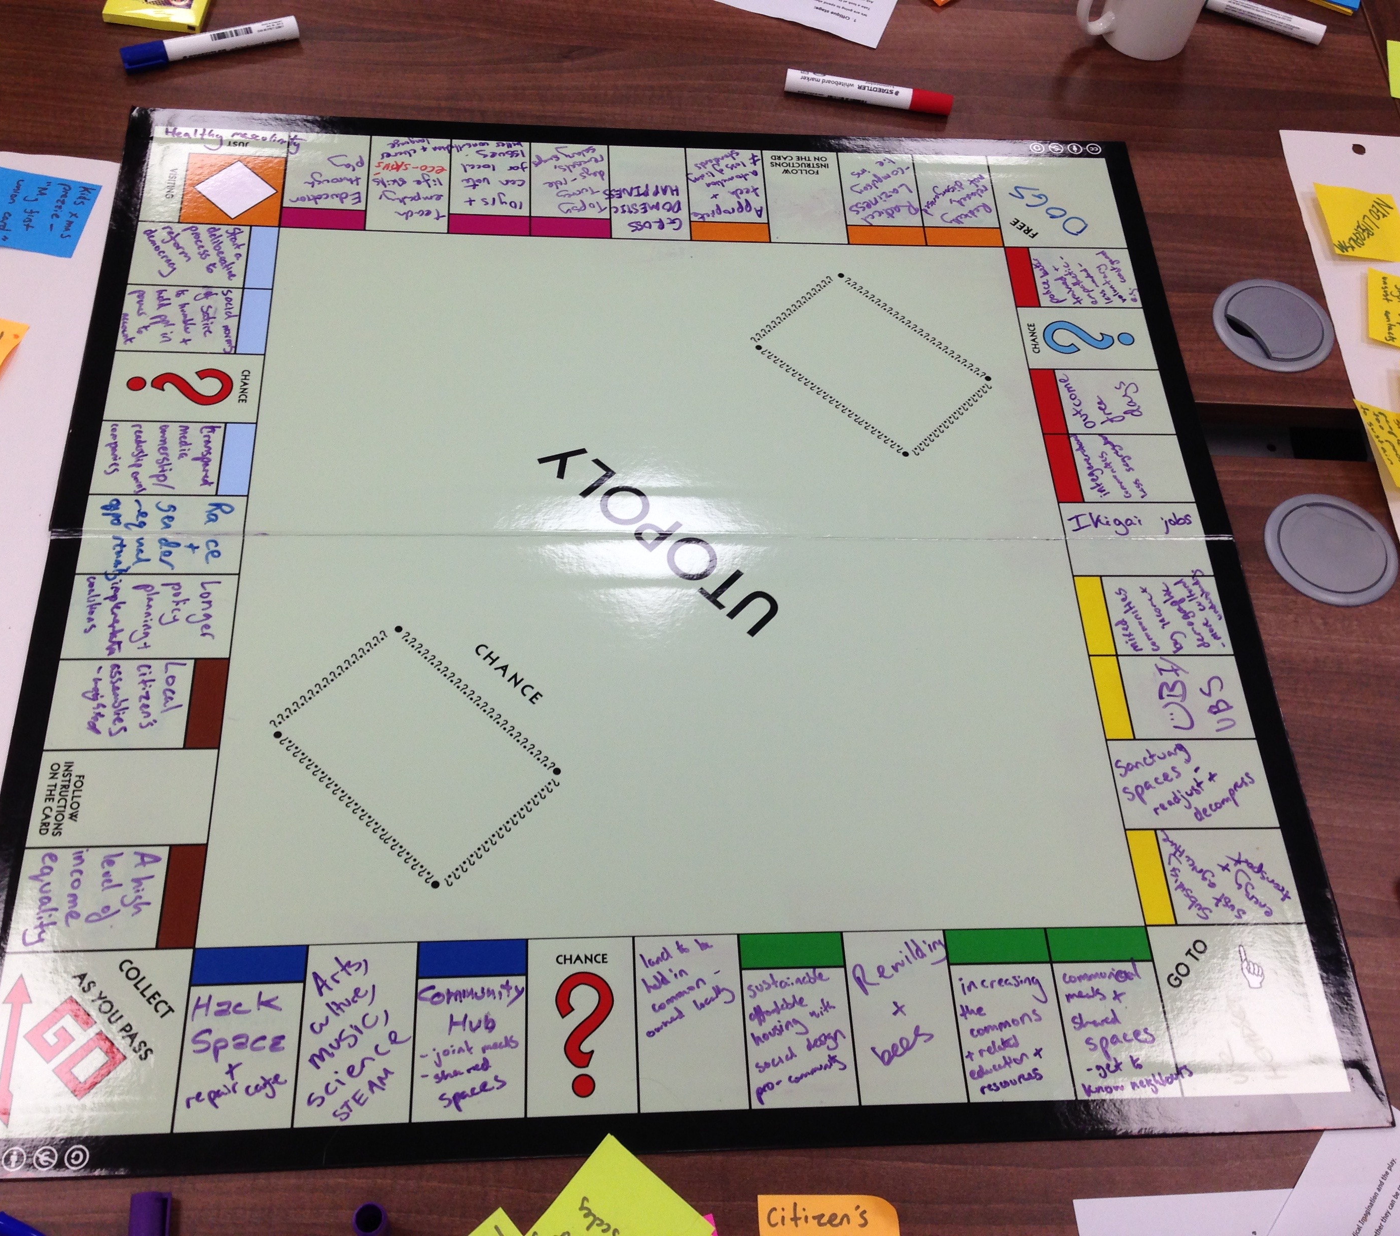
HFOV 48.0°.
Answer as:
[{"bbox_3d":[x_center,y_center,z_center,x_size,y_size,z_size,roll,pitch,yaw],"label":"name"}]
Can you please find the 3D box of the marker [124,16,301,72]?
[{"bbox_3d":[-0.401,-0.472,1.291,0.144,0.018,0.020,-18,63,-16],"label":"marker"}]

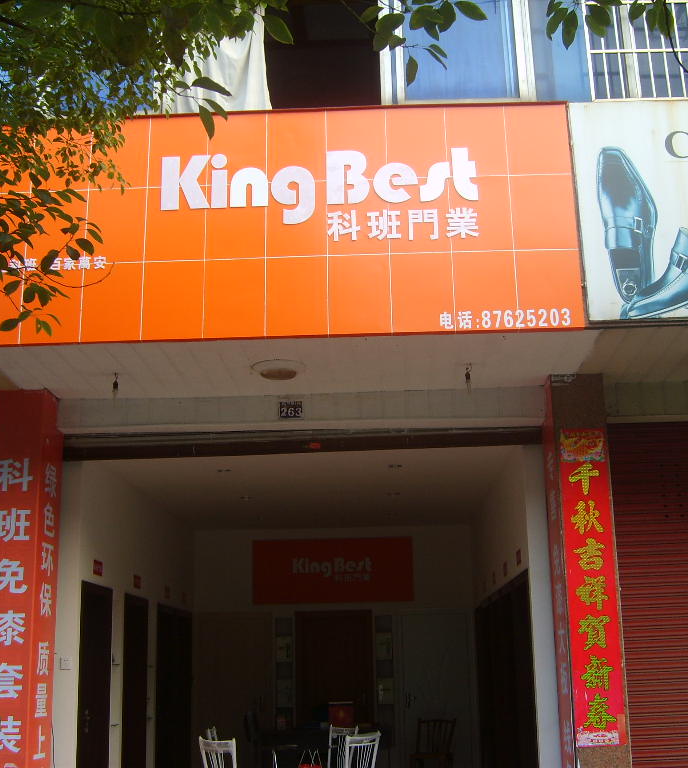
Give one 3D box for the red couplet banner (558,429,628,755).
[{"bbox_3d":[1.644,1.318,6.851,0.314,2.103,0.010,-2,-15,2],"label":"red couplet banner"}]

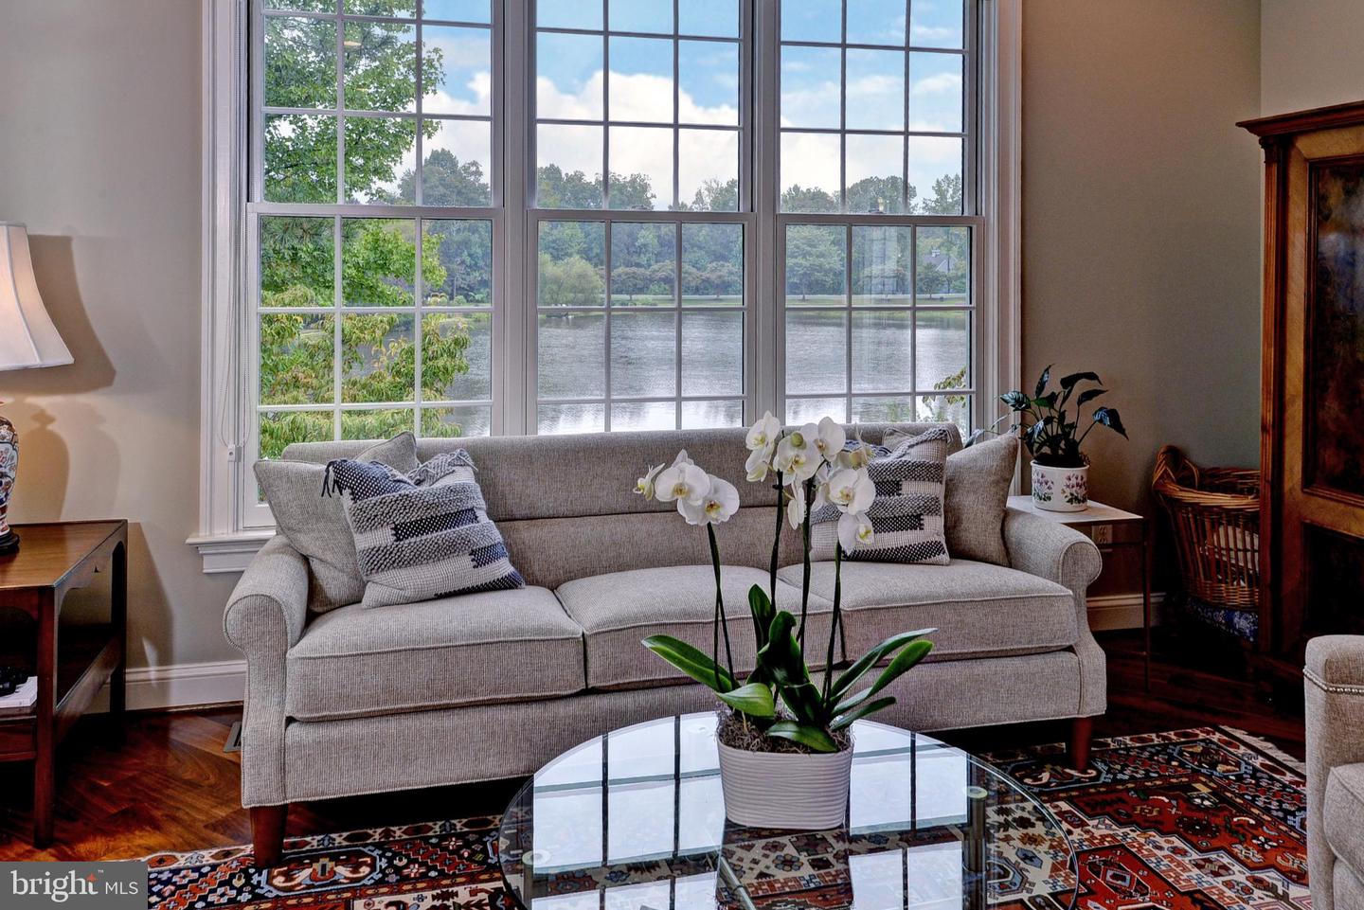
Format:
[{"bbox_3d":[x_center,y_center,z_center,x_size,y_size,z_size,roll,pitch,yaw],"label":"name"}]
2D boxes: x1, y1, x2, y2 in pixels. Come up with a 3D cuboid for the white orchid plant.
[{"bbox_3d":[0.160,0.200,1.596,0.447,0.510,0.310,0,6,3],"label":"white orchid plant"}]

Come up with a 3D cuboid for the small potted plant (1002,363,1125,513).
[{"bbox_3d":[1.259,-0.054,3.372,0.414,0.471,0.360,1,6,11],"label":"small potted plant"}]

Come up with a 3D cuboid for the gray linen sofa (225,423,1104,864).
[{"bbox_3d":[-0.029,0.386,2.840,2.148,0.792,0.894,-1,6,-13],"label":"gray linen sofa"}]

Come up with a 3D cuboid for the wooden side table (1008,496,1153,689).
[{"bbox_3d":[1.223,0.443,3.332,0.396,0.532,0.396,-1,6,-13],"label":"wooden side table"}]

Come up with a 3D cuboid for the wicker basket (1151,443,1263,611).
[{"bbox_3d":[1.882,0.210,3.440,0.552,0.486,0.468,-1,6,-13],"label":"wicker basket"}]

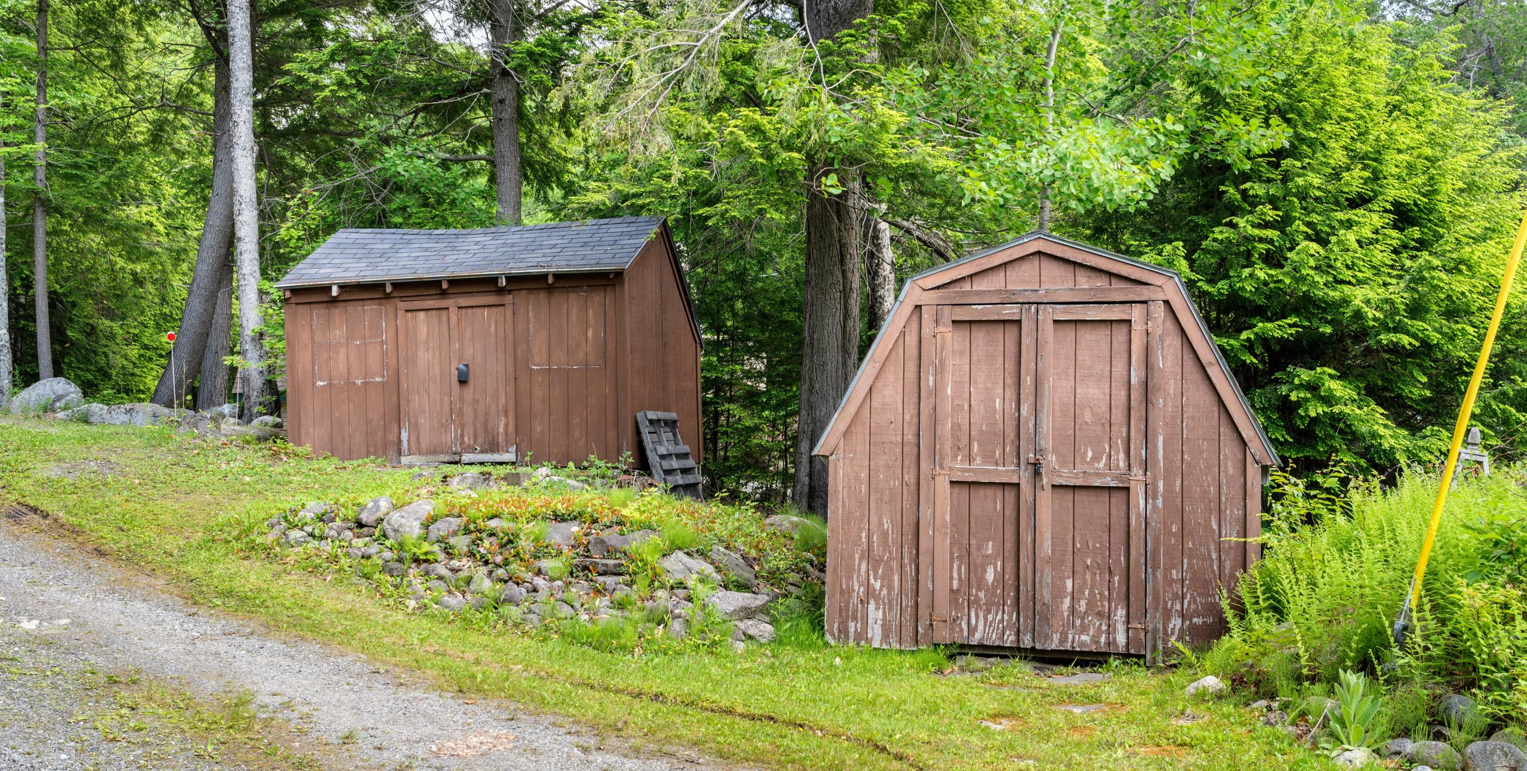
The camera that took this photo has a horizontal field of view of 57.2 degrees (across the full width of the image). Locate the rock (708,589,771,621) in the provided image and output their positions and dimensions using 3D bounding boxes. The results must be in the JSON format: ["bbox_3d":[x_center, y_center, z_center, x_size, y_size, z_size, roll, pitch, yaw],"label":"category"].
[{"bbox_3d":[-0.152,1.361,8.680,0.410,0.200,0.300,0,-1,-1],"label":"rock"}]

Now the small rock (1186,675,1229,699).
[{"bbox_3d":[2.333,1.589,7.367,0.225,0.130,0.180,0,-2,18],"label":"small rock"}]

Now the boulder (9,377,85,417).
[{"bbox_3d":[-9.121,0.137,17.800,0.956,0.495,0.750,0,0,0],"label":"boulder"}]

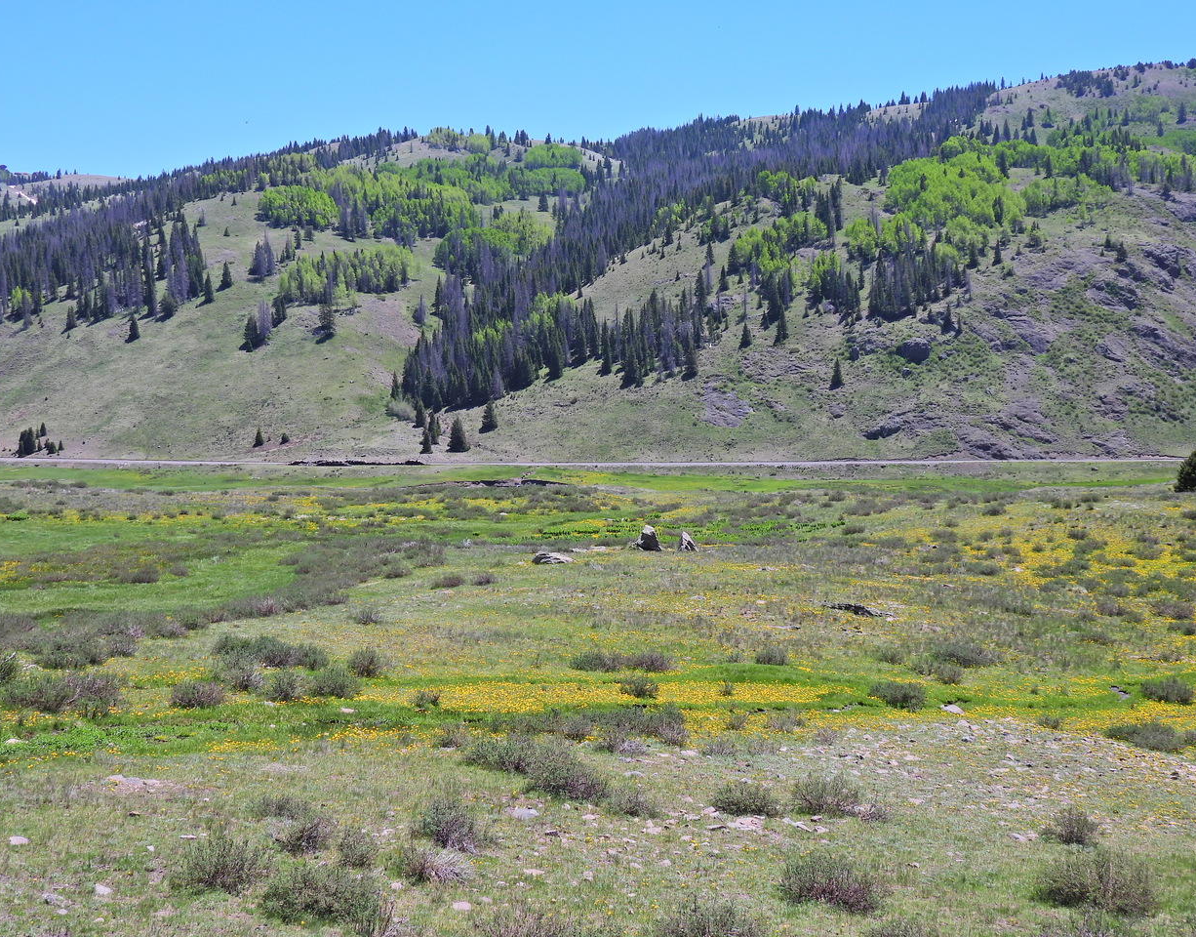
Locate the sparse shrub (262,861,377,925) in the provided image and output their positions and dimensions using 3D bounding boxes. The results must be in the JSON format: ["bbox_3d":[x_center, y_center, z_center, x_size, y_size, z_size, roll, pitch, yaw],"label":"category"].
[{"bbox_3d":[-2.582,3.943,14.428,1.107,0.552,0.974,0,1,0],"label":"sparse shrub"}]

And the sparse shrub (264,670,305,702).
[{"bbox_3d":[-5.434,3.772,26.958,0.712,0.515,0.627,0,1,0],"label":"sparse shrub"}]

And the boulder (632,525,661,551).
[{"bbox_3d":[1.741,2.515,55.931,1.051,0.865,0.788,0,1,0],"label":"boulder"}]

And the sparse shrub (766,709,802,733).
[{"bbox_3d":[2.344,3.181,19.565,0.440,0.270,0.374,0,1,0],"label":"sparse shrub"}]

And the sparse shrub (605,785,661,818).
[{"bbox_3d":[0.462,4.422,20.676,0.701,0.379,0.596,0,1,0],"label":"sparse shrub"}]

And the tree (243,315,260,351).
[{"bbox_3d":[-124.855,-49.132,560.000,6.340,12.679,6.340,0,1,0],"label":"tree"}]

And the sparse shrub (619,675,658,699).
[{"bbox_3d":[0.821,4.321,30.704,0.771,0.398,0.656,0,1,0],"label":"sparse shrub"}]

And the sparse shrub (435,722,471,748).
[{"bbox_3d":[-1.732,3.178,18.542,0.394,0.299,0.335,0,1,0],"label":"sparse shrub"}]

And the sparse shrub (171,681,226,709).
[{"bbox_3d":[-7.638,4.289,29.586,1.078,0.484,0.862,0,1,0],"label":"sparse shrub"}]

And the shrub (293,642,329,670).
[{"bbox_3d":[-5.711,3.733,30.834,0.737,0.516,0.648,0,1,0],"label":"shrub"}]

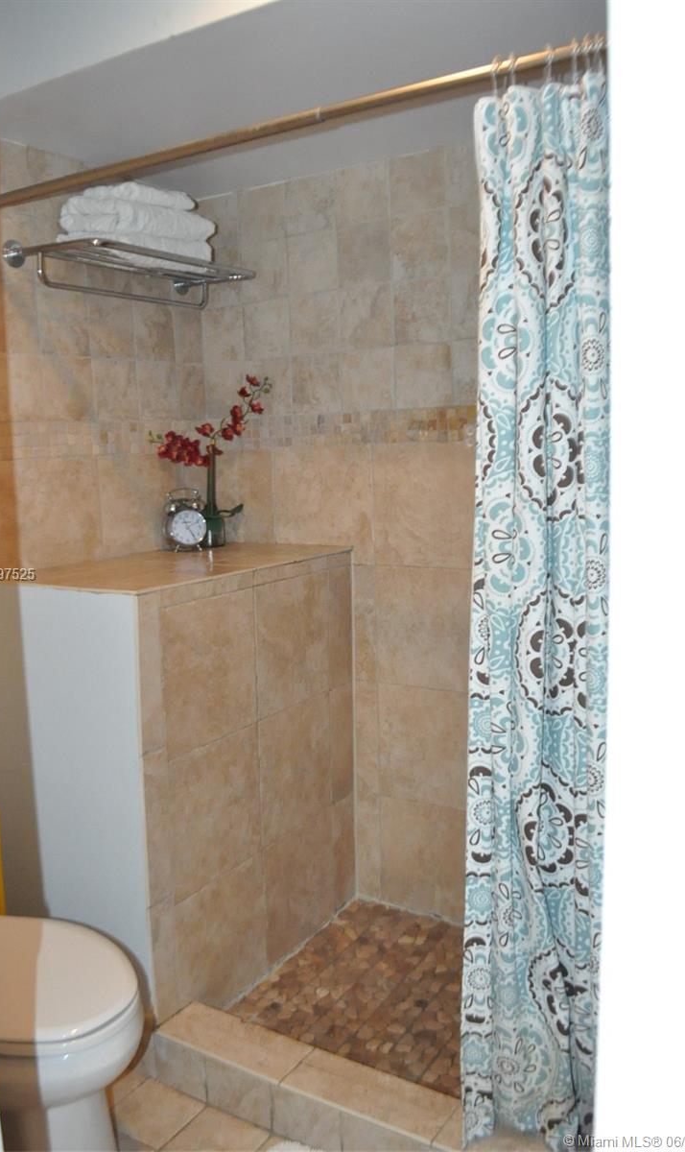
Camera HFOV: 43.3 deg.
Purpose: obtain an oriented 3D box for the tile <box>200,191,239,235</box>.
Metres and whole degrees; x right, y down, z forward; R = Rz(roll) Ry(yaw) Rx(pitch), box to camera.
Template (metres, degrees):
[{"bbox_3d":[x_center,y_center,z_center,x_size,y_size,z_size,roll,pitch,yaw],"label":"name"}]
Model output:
[{"bbox_3d":[-0.361,-1.032,2.530,0.145,0.135,0.010,4,10,33],"label":"tile"}]

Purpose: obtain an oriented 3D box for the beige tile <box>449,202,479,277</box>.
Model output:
[{"bbox_3d":[0.347,-0.854,2.177,0.160,0.160,0.012,3,9,30],"label":"beige tile"}]

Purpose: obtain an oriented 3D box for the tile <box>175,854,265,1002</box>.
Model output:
[{"bbox_3d":[-0.284,0.875,2.057,0.012,0.328,0.321,3,9,30],"label":"tile"}]

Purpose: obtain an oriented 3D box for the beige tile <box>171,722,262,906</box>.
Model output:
[{"bbox_3d":[-0.290,0.544,2.004,0.010,0.330,0.310,4,10,33],"label":"beige tile"}]

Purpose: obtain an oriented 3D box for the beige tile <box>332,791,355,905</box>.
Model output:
[{"bbox_3d":[0.010,0.798,2.504,0.012,0.335,0.106,3,9,31],"label":"beige tile"}]

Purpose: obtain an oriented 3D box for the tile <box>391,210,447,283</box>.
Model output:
[{"bbox_3d":[0.206,-0.862,2.263,0.164,0.164,0.012,3,8,31],"label":"tile"}]

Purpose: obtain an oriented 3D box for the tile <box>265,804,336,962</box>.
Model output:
[{"bbox_3d":[-0.113,0.819,2.332,0.012,0.313,0.331,3,8,31],"label":"tile"}]

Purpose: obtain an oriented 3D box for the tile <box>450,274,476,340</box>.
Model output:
[{"bbox_3d":[0.351,-0.692,2.200,0.160,0.160,0.012,3,9,30],"label":"tile"}]

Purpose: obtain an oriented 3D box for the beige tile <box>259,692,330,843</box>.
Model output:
[{"bbox_3d":[-0.117,0.482,2.186,0.012,0.317,0.309,3,9,31],"label":"beige tile"}]

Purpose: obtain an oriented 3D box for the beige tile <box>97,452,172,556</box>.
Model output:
[{"bbox_3d":[-0.561,-0.193,2.426,0.012,0.280,0.327,3,9,31],"label":"beige tile"}]

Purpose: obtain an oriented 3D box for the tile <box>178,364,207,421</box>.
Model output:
[{"bbox_3d":[-0.462,-0.559,2.629,0.012,0.164,0.123,3,8,31],"label":"tile"}]

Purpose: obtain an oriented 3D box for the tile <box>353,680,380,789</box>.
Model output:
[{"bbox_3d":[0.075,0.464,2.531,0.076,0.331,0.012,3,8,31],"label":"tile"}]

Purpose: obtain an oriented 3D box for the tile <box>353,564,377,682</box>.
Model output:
[{"bbox_3d":[0.066,0.136,2.494,0.072,0.337,0.012,3,9,30],"label":"tile"}]

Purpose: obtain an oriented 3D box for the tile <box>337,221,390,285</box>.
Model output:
[{"bbox_3d":[0.058,-0.851,2.284,0.157,0.143,0.010,4,10,33],"label":"tile"}]

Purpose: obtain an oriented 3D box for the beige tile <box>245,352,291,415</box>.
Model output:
[{"bbox_3d":[-0.207,-0.544,2.505,0.160,0.160,0.012,3,9,31],"label":"beige tile"}]

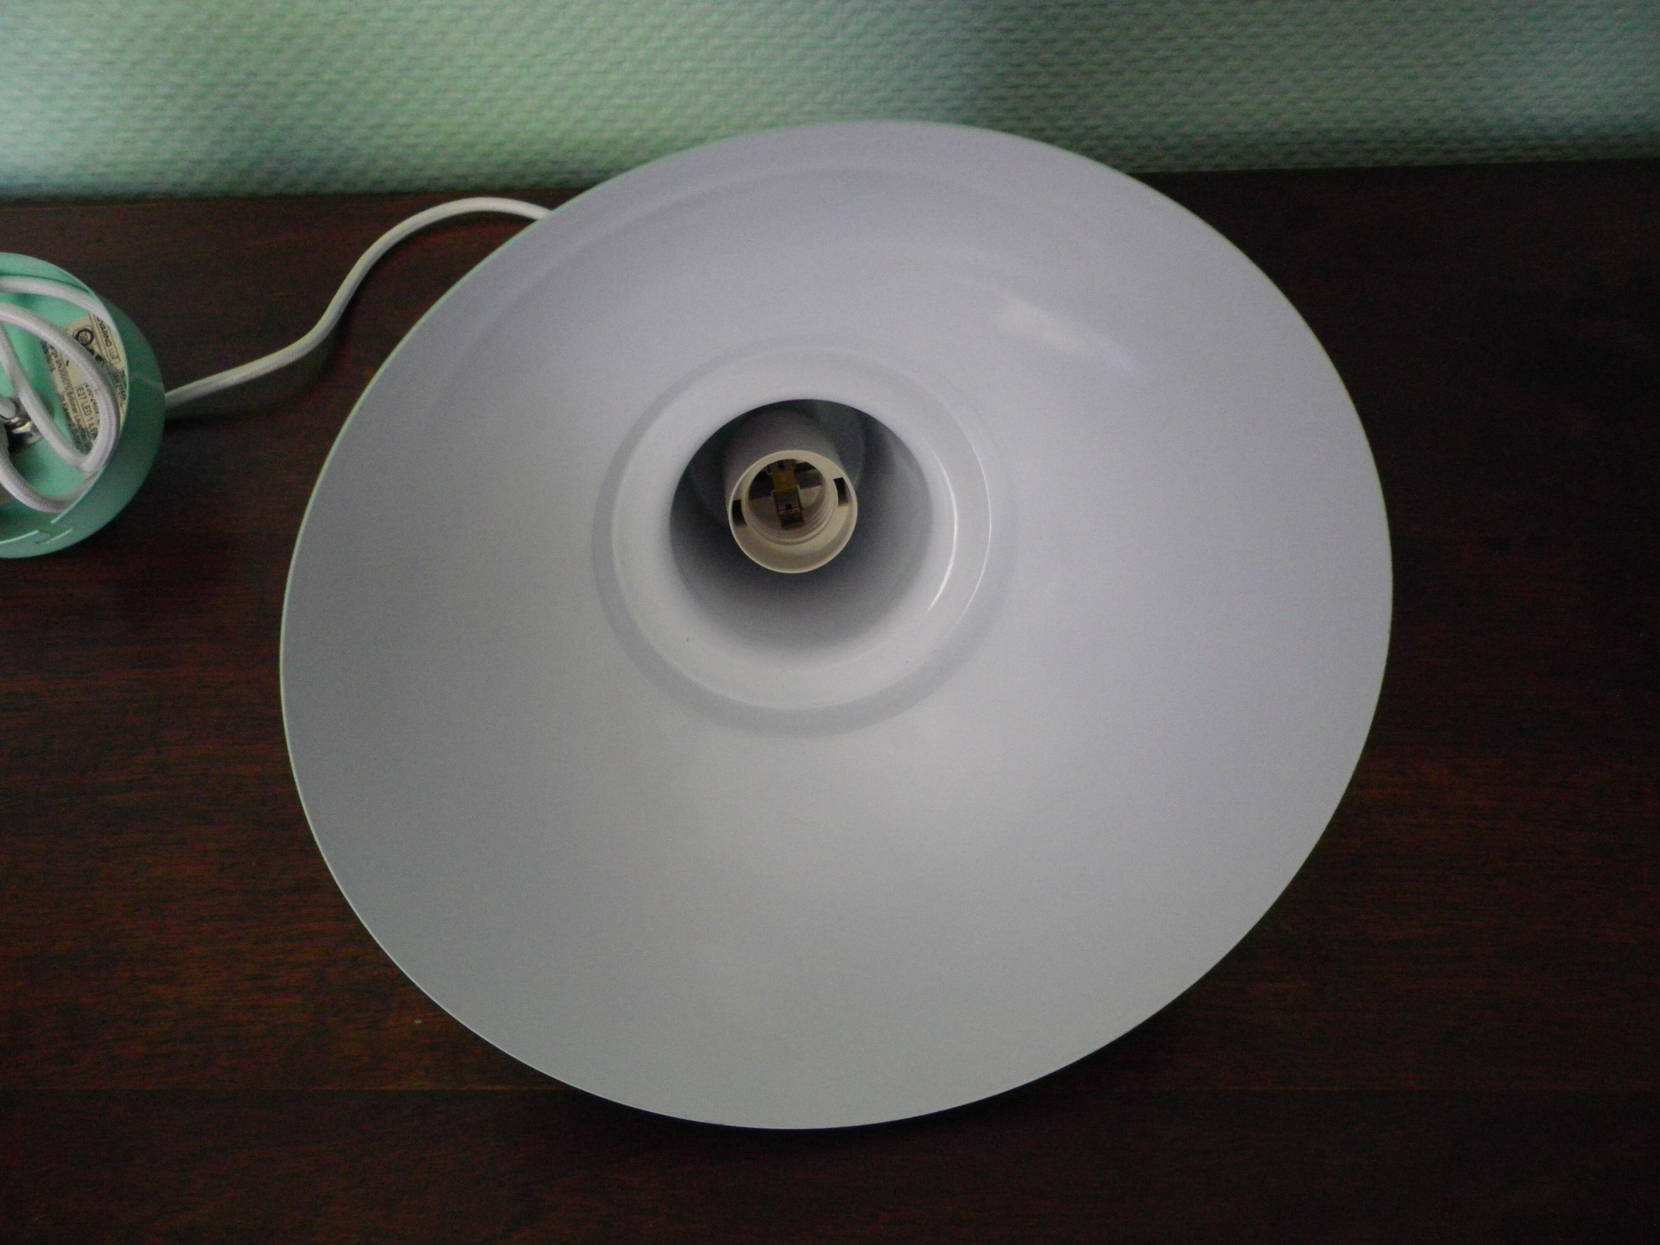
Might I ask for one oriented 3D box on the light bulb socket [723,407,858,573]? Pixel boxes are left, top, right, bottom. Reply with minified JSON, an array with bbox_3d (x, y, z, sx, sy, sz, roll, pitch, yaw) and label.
[{"bbox_3d":[-0.014,-0.045,0.447,0.041,0.041,0.052,0,24,-7],"label":"light bulb socket"}]

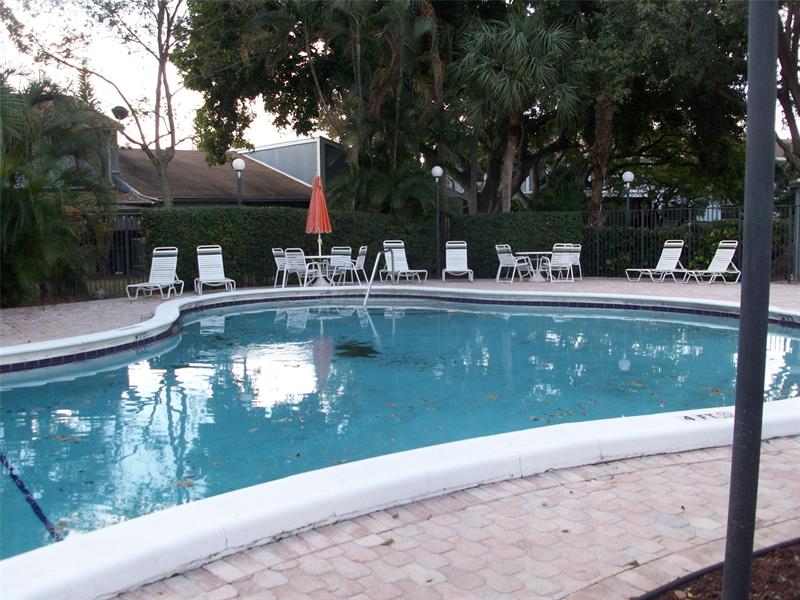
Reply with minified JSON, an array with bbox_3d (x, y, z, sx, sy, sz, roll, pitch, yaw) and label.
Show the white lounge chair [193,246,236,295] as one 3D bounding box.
[{"bbox_3d":[-4.026,-0.647,16.924,0.690,0.980,1.680,-3,7,-20],"label":"white lounge chair"}]

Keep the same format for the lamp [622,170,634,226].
[{"bbox_3d":[6.023,-2.035,20.808,0.310,2.850,0.310,-1,6,0],"label":"lamp"}]

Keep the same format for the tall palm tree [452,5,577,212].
[{"bbox_3d":[3.340,-4.656,23.138,3.450,7.650,3.400,-1,6,0],"label":"tall palm tree"}]

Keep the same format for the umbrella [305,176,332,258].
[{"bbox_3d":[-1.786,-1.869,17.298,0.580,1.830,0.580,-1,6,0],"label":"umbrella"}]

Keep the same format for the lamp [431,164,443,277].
[{"bbox_3d":[1.001,-2.040,20.802,0.310,2.950,0.310,-1,6,0],"label":"lamp"}]

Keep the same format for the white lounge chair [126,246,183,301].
[{"bbox_3d":[-4.985,-0.547,15.978,0.690,0.980,1.680,-1,6,-2],"label":"white lounge chair"}]

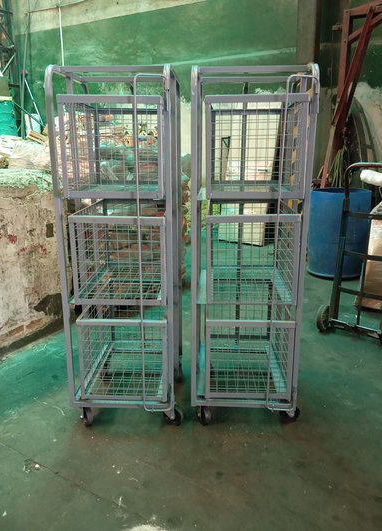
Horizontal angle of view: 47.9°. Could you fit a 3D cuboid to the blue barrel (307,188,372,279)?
[{"bbox_3d":[1.605,-0.356,4.693,0.601,0.891,0.601,0,15,0],"label":"blue barrel"}]

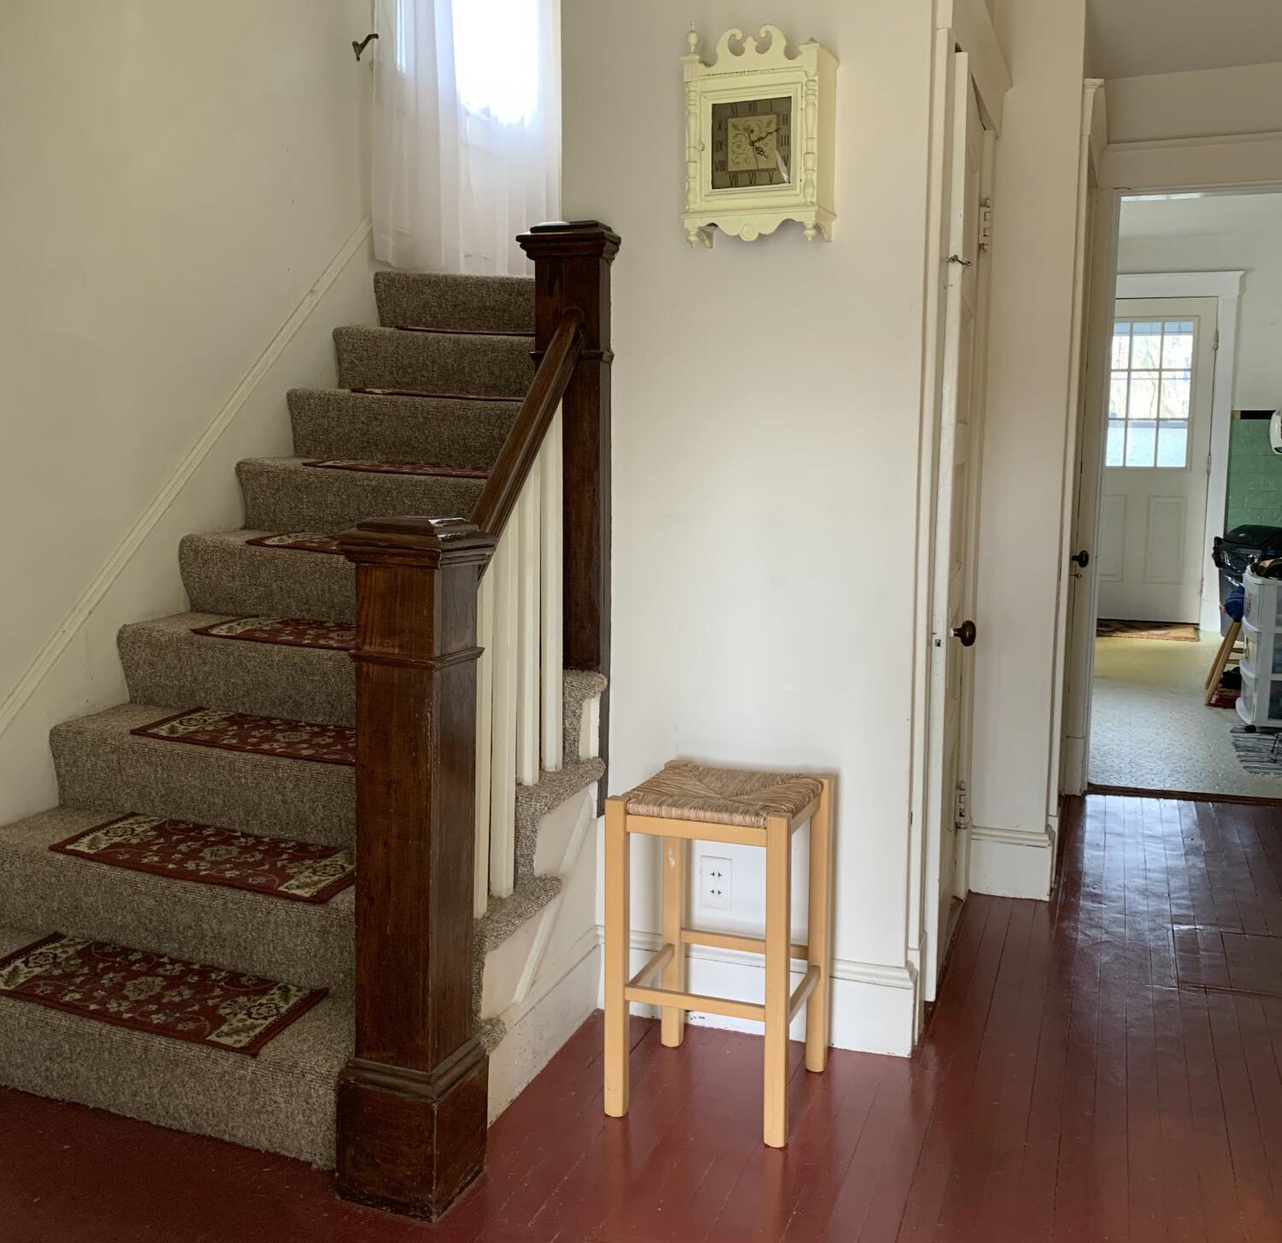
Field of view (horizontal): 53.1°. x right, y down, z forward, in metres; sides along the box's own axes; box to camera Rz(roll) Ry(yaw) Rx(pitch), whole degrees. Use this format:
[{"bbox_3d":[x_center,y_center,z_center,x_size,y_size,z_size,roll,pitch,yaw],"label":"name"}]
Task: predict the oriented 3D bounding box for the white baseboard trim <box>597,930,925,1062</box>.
[{"bbox_3d":[0.237,0.793,2.778,0.700,0.191,0.024,3,8,20],"label":"white baseboard trim"}]

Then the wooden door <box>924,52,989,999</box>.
[{"bbox_3d":[0.756,-0.199,3.100,0.036,2.016,0.770,3,8,17],"label":"wooden door"}]

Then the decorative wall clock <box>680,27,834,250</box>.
[{"bbox_3d":[0.228,-0.932,2.493,0.272,0.414,0.152,3,8,20],"label":"decorative wall clock"}]

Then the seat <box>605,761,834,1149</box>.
[{"bbox_3d":[0.161,0.617,2.489,0.352,0.613,0.353,3,8,20],"label":"seat"}]

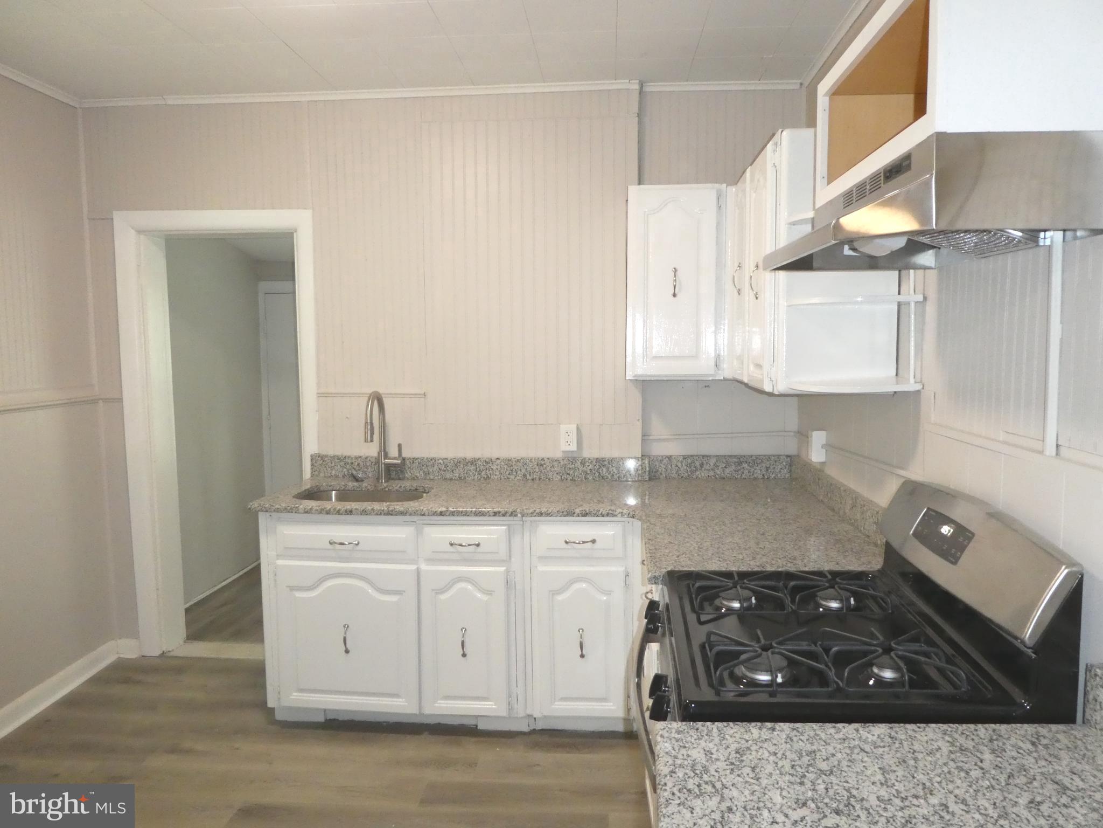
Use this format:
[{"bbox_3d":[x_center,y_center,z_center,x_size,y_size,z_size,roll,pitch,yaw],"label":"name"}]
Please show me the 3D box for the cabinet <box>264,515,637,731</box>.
[{"bbox_3d":[-0.380,0.793,3.244,1.462,0.854,0.616,0,6,4],"label":"cabinet"}]

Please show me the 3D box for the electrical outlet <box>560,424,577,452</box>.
[{"bbox_3d":[0.079,0.109,3.448,0.071,0.119,0.011,0,6,4],"label":"electrical outlet"}]

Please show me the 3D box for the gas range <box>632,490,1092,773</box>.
[{"bbox_3d":[0.541,0.785,1.691,0.712,1.164,0.756,0,6,4],"label":"gas range"}]

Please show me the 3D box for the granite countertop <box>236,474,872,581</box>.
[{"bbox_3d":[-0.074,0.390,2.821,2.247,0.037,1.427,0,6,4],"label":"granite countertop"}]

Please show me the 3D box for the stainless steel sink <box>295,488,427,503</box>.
[{"bbox_3d":[-0.793,0.439,3.263,0.565,0.198,0.396,0,6,4],"label":"stainless steel sink"}]

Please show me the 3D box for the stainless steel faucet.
[{"bbox_3d":[-0.742,0.109,3.349,0.131,0.427,0.243,0,6,4],"label":"stainless steel faucet"}]

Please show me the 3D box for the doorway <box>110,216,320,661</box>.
[{"bbox_3d":[-1.532,0.119,3.662,0.921,2.131,0.203,0,6,4],"label":"doorway"}]

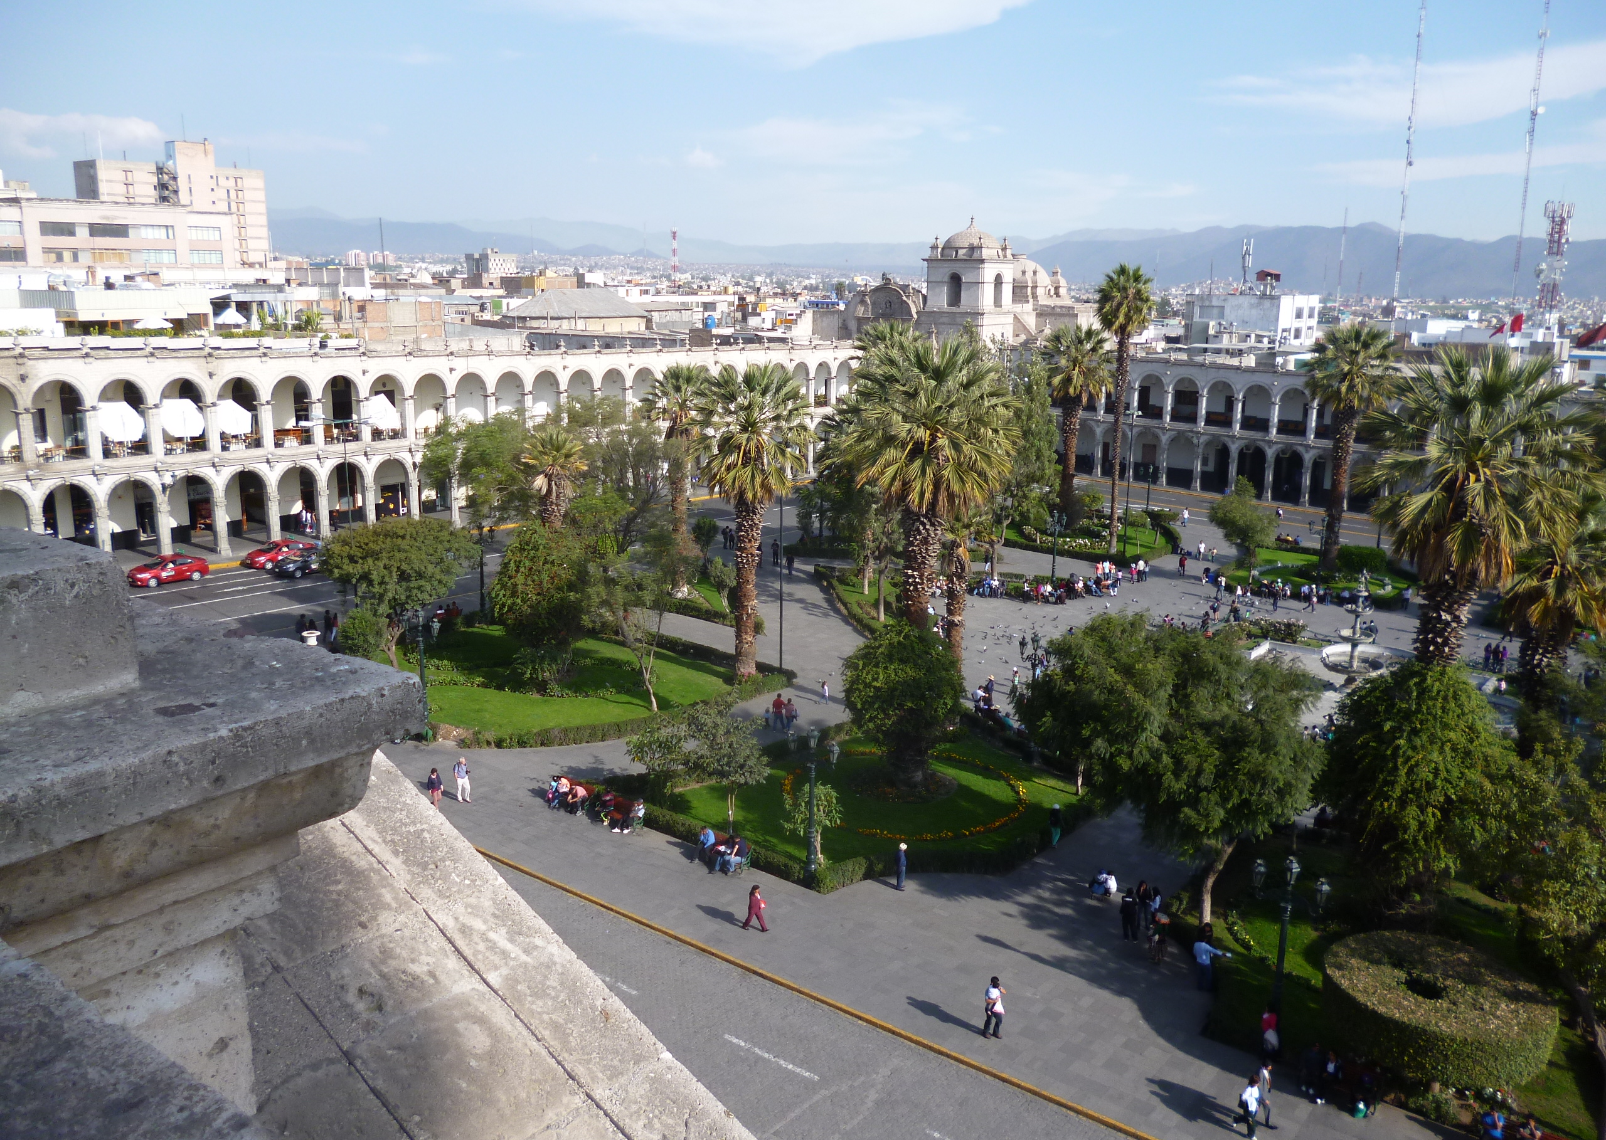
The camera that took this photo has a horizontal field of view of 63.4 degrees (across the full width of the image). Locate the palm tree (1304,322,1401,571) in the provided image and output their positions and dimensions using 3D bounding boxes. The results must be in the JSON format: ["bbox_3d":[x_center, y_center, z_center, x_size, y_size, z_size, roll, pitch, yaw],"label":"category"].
[{"bbox_3d":[41.375,-9.243,99.425,7.300,18.700,7.300,5,13,21],"label":"palm tree"}]

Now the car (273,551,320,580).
[{"bbox_3d":[-31.163,-0.503,81.764,1.700,1.480,4.200,10,15,37],"label":"car"}]

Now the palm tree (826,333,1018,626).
[{"bbox_3d":[4.818,-0.173,50.656,6.709,17.914,6.374,2,12,5],"label":"palm tree"}]

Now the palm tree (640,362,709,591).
[{"bbox_3d":[-7.681,-5.465,79.775,4.900,14.300,4.900,0,12,0],"label":"palm tree"}]

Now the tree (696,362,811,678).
[{"bbox_3d":[-2.680,-2.240,63.446,5.800,15.300,5.800,0,12,0],"label":"tree"}]

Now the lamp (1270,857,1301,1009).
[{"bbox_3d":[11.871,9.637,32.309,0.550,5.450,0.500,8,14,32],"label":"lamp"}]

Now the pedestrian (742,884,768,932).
[{"bbox_3d":[-1.456,10.326,39.773,0.720,1.513,0.480,5,12,20],"label":"pedestrian"}]

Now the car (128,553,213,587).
[{"bbox_3d":[-37.661,-0.113,77.149,1.750,1.500,4.400,12,14,34],"label":"car"}]

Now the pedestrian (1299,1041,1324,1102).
[{"bbox_3d":[12.185,11.920,31.098,0.520,1.520,0.420,5,13,21],"label":"pedestrian"}]

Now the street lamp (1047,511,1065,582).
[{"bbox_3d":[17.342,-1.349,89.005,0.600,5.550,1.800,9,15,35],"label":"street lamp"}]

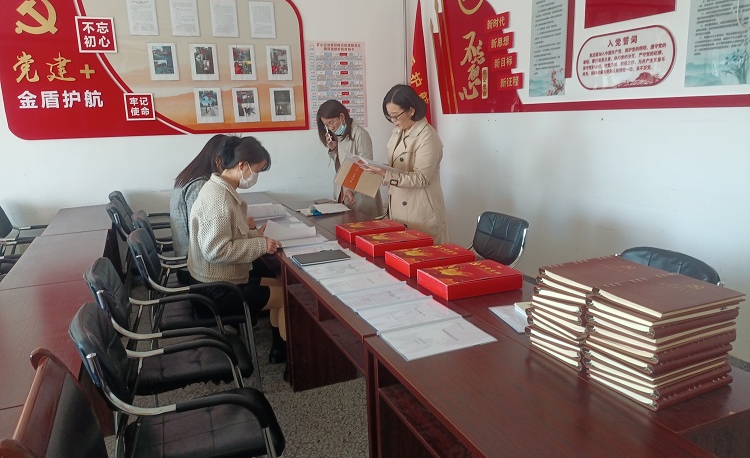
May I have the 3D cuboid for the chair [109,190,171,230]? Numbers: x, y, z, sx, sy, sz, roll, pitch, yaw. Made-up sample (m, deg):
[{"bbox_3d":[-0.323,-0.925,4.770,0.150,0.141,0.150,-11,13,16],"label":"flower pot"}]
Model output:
[{"bbox_3d":[-1.754,0.124,4.678,0.570,0.900,0.530,-7,12,-22],"label":"chair"}]

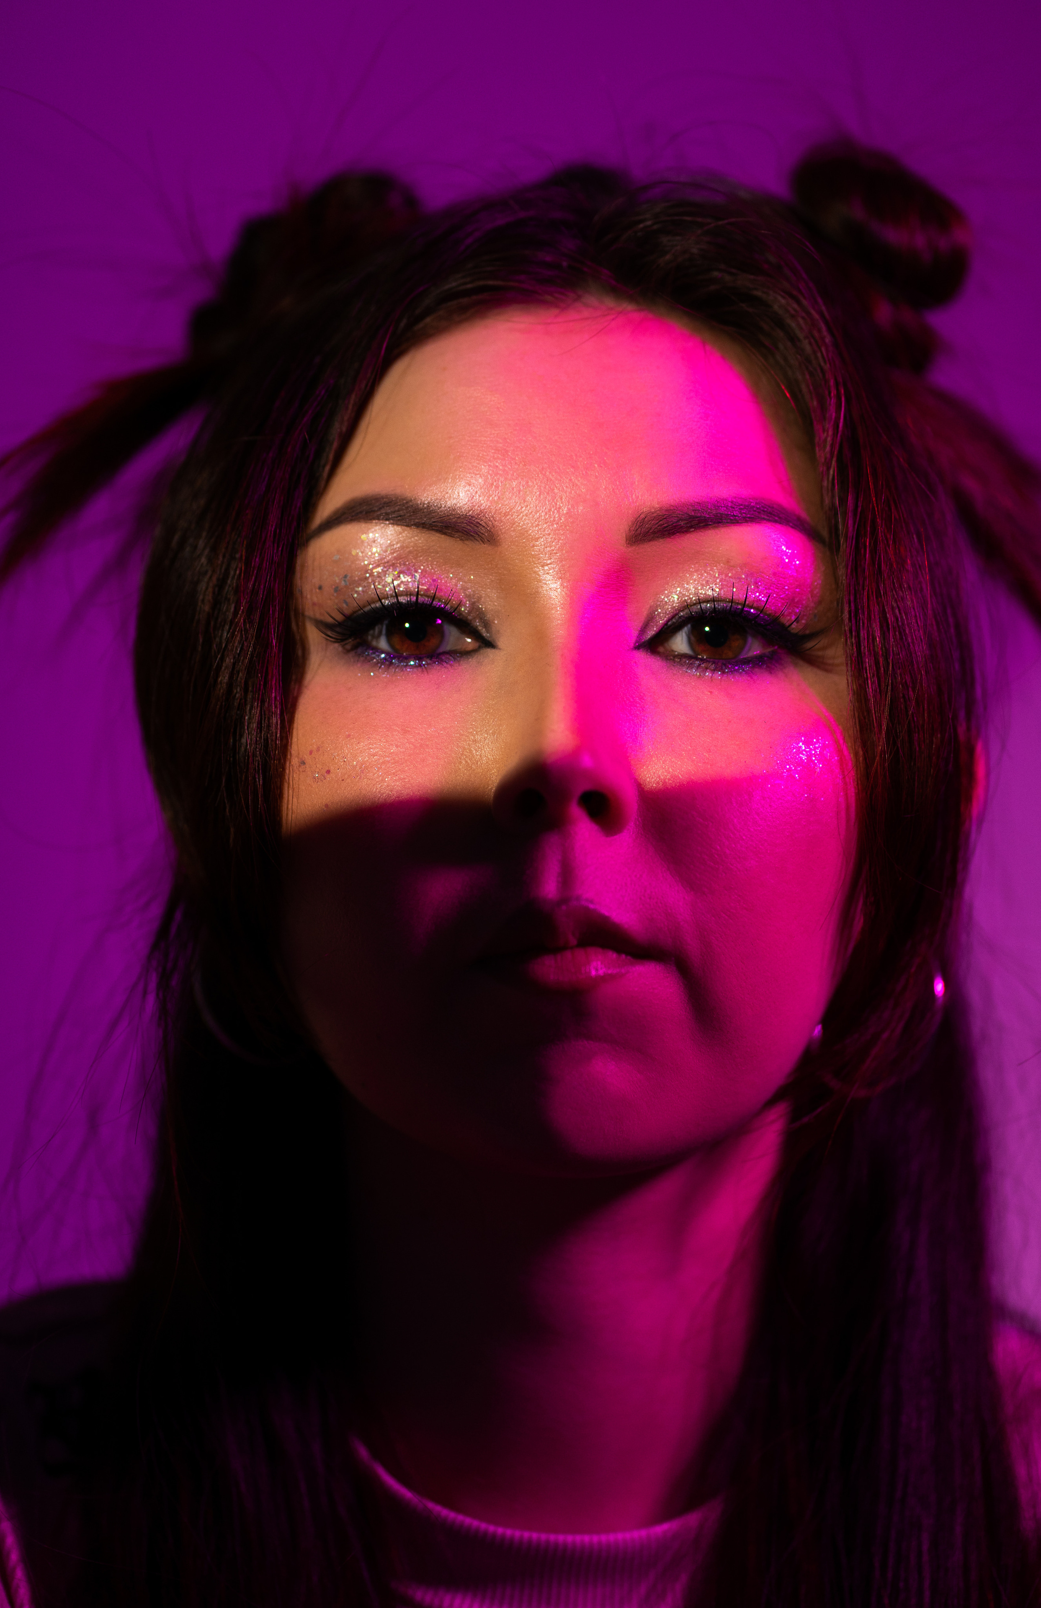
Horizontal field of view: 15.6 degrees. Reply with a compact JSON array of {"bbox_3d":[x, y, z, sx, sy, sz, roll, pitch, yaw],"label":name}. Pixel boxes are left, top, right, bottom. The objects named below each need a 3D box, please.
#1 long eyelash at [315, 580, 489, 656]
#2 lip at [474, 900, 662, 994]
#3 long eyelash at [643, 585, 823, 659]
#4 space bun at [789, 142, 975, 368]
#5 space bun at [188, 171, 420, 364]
[{"bbox_3d":[-0.024,-0.037,0.764,0.035,0.013,0.014,-1,-10,8],"label":"long eyelash"},{"bbox_3d":[0.009,0.028,0.746,0.039,0.016,0.016,0,-12,0],"label":"lip"},{"bbox_3d":[0.043,-0.037,0.764,0.035,0.013,0.014,1,-10,-8],"label":"long eyelash"},{"bbox_3d":[0.082,-0.125,0.866,0.041,0.048,0.048,0,-10,0],"label":"space bun"},{"bbox_3d":[-0.050,-0.122,0.866,0.050,0.040,0.048,0,-10,0],"label":"space bun"}]

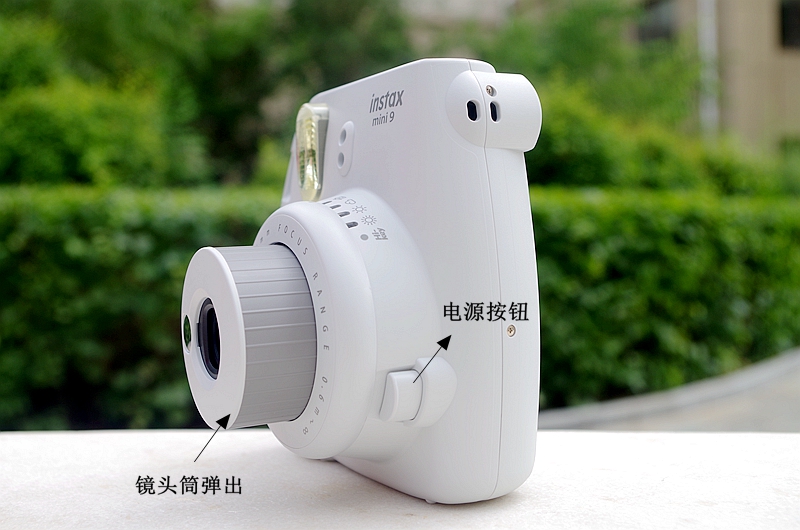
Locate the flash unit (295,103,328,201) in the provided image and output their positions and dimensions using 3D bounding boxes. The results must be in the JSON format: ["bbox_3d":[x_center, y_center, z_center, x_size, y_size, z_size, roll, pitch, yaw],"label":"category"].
[{"bbox_3d":[-0.028,-0.035,0.297,0.006,0.029,0.013,-3,2,-31],"label":"flash unit"}]

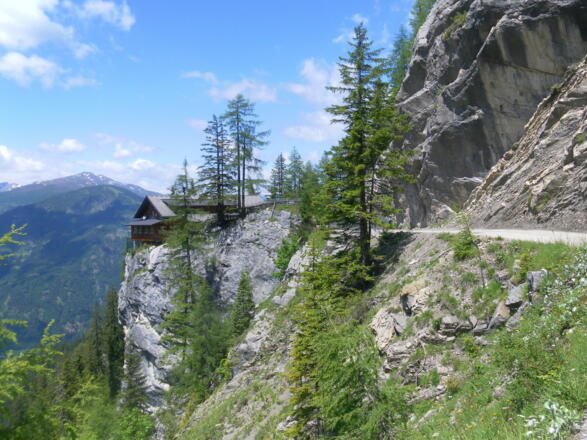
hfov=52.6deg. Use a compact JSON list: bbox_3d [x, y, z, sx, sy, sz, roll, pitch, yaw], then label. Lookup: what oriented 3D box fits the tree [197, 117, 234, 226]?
[{"bbox_3d":[-10.516,-6.808,80.000,5.123,14.830,4.867,0,1,0],"label":"tree"}]

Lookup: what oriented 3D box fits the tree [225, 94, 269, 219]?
[{"bbox_3d":[-6.495,-8.844,82.000,6.080,16.997,5.472,0,1,0],"label":"tree"}]

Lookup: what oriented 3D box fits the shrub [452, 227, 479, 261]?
[{"bbox_3d":[6.667,0.911,23.000,1.008,1.318,0.907,0,1,0],"label":"shrub"}]

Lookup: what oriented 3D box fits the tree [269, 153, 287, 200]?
[{"bbox_3d":[-2.562,-6.884,95.000,2.882,7.845,2.882,0,1,0],"label":"tree"}]

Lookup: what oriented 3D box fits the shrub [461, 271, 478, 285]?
[{"bbox_3d":[6.229,2.035,21.000,0.637,0.495,0.573,0,1,0],"label":"shrub"}]

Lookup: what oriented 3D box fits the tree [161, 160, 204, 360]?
[{"bbox_3d":[-10.475,3.916,56.000,4.152,19.063,3.945,0,1,0],"label":"tree"}]

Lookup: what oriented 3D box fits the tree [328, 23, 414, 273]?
[{"bbox_3d":[3.866,-3.944,31.000,4.493,12.747,3.819,0,1,0],"label":"tree"}]

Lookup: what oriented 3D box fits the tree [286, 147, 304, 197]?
[{"bbox_3d":[0.327,-7.765,97.000,2.942,8.500,2.942,0,1,0],"label":"tree"}]

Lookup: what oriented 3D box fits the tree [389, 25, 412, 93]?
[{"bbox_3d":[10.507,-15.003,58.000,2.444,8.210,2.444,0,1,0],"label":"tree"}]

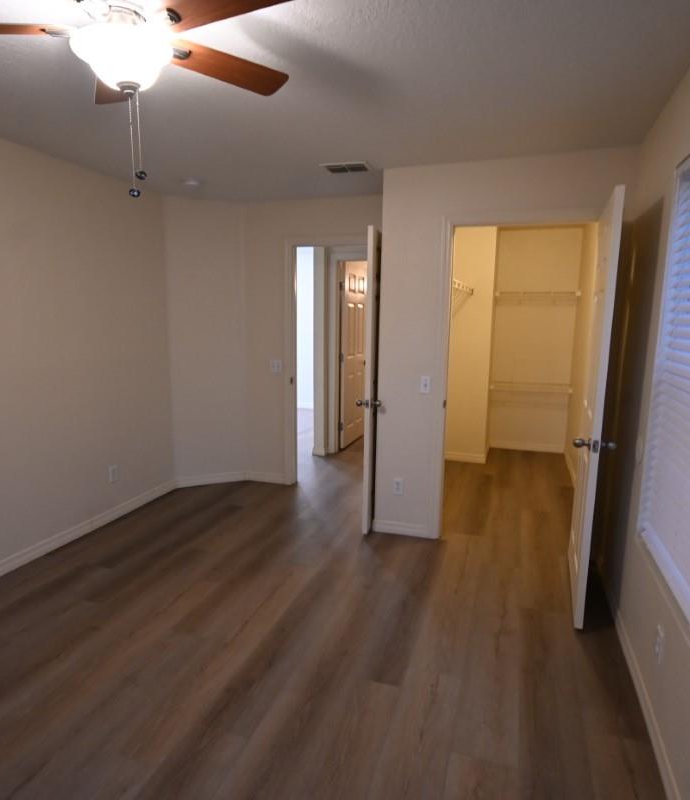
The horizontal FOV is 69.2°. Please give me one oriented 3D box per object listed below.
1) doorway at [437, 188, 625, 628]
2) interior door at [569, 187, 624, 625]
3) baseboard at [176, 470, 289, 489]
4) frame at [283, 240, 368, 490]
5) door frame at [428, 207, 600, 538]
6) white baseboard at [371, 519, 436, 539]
[{"bbox_3d":[0.908,-0.002,2.767,0.918,2.079,0.829,4,10,19],"label":"doorway"},{"bbox_3d":[1.275,0.040,2.613,0.040,2.037,0.762,4,10,20],"label":"interior door"},{"bbox_3d":[-1.012,0.709,4.476,0.949,0.086,0.172,-1,9,-7],"label":"baseboard"},{"bbox_3d":[-0.075,-0.269,4.206,0.904,2.121,0.120,4,10,19],"label":"frame"},{"bbox_3d":[1.024,-0.074,3.111,0.940,2.112,0.120,4,10,19],"label":"door frame"},{"bbox_3d":[0.374,0.893,3.438,0.370,0.086,0.015,4,10,19],"label":"white baseboard"}]

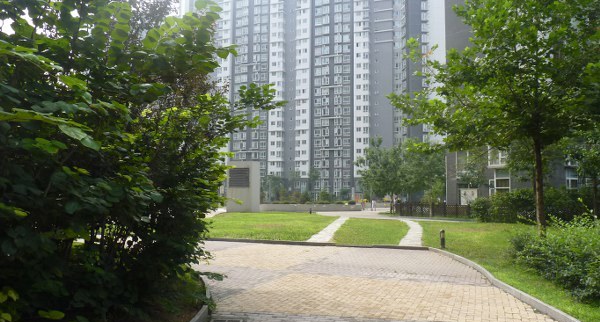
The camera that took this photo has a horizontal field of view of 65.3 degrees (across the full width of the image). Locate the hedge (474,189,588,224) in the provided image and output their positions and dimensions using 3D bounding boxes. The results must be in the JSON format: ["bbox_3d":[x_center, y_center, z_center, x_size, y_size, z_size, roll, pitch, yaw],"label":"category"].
[{"bbox_3d":[15.048,3.033,31.050,6.790,2.240,1.800,-2,-5,28],"label":"hedge"}]

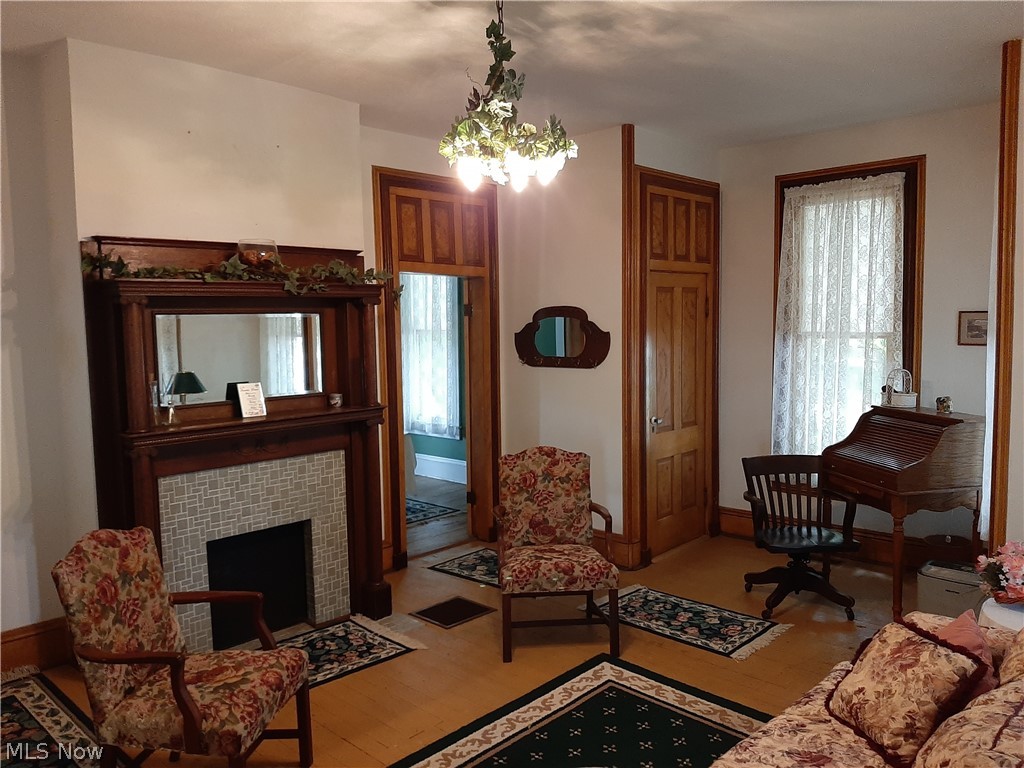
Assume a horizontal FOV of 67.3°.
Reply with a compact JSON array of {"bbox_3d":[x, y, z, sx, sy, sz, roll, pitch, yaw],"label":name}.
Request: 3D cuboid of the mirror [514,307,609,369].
[{"bbox_3d":[0.334,-0.323,5.386,0.877,0.427,0.040,4,7,44],"label":"mirror"}]

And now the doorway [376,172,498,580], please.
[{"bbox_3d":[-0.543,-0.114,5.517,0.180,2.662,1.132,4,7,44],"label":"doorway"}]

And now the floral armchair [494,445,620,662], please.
[{"bbox_3d":[0.220,0.856,4.048,0.633,0.978,0.590,-1,5,-5],"label":"floral armchair"}]

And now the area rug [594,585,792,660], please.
[{"bbox_3d":[0.954,1.308,4.316,1.000,0.012,0.556,4,7,44],"label":"area rug"}]

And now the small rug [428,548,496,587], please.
[{"bbox_3d":[-0.053,1.245,5.133,1.009,0.012,0.547,4,7,44],"label":"small rug"}]

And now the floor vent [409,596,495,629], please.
[{"bbox_3d":[-0.343,1.312,4.449,0.325,0.012,0.364,4,7,44],"label":"floor vent"}]

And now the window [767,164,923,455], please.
[{"bbox_3d":[2.231,-0.309,5.206,0.966,2.266,0.130,4,7,44],"label":"window"}]

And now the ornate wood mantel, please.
[{"bbox_3d":[-1.280,0.339,3.897,0.299,2.069,1.436,4,7,44],"label":"ornate wood mantel"}]

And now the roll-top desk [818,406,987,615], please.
[{"bbox_3d":[2.280,0.720,4.548,0.573,1.111,0.675,-2,5,-15],"label":"roll-top desk"}]

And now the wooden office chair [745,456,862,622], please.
[{"bbox_3d":[1.664,0.875,4.487,0.629,0.824,0.616,-1,5,-7],"label":"wooden office chair"}]

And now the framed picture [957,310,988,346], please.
[{"bbox_3d":[2.806,-0.332,4.616,0.239,0.209,0.025,4,7,44],"label":"framed picture"}]

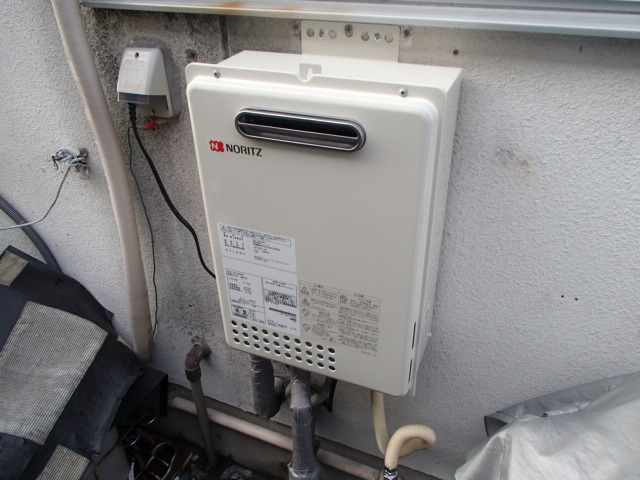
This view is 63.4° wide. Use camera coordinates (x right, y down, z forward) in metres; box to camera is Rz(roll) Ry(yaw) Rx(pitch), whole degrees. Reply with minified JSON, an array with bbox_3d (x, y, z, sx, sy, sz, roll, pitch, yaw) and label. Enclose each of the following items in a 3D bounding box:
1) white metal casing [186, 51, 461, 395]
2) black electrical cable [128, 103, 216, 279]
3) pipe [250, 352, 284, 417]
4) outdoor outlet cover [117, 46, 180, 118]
[{"bbox_3d":[0.010,-0.022,0.812,0.350,0.497,0.166,12,35,20],"label":"white metal casing"},{"bbox_3d":[-0.267,-0.080,0.990,0.110,0.360,0.050,12,35,20],"label":"black electrical cable"},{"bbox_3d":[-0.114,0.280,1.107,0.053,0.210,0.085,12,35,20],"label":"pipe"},{"bbox_3d":[-0.300,-0.266,0.883,0.083,0.124,0.060,12,35,20],"label":"outdoor outlet cover"}]

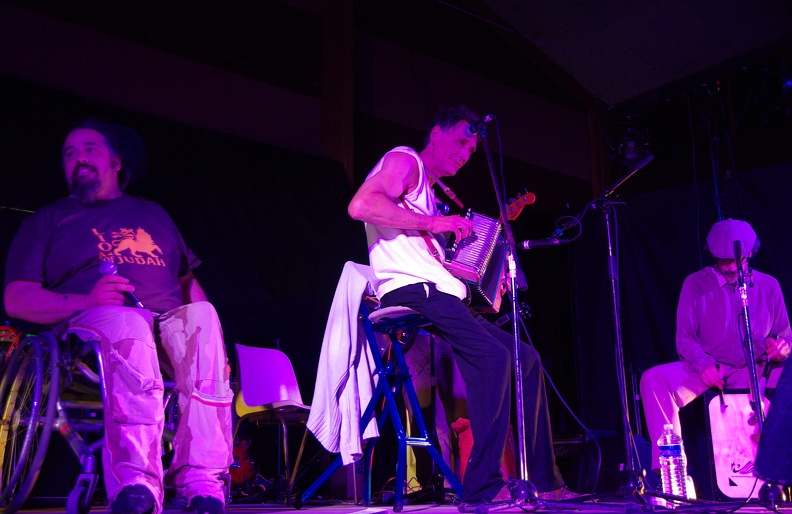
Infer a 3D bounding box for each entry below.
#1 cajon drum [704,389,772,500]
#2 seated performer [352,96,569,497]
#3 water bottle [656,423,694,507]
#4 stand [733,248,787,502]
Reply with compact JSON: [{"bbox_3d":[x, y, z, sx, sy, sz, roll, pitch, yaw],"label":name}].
[{"bbox_3d":[1.519,0.822,4.208,0.300,0.480,0.300,0,-13,-4],"label":"cajon drum"},{"bbox_3d":[0.222,0.158,3.365,0.700,1.440,0.550,-6,-13,21],"label":"seated performer"},{"bbox_3d":[1.039,0.761,3.496,0.090,0.300,0.090,-1,-12,0],"label":"water bottle"},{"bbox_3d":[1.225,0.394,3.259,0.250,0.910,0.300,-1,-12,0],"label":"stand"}]

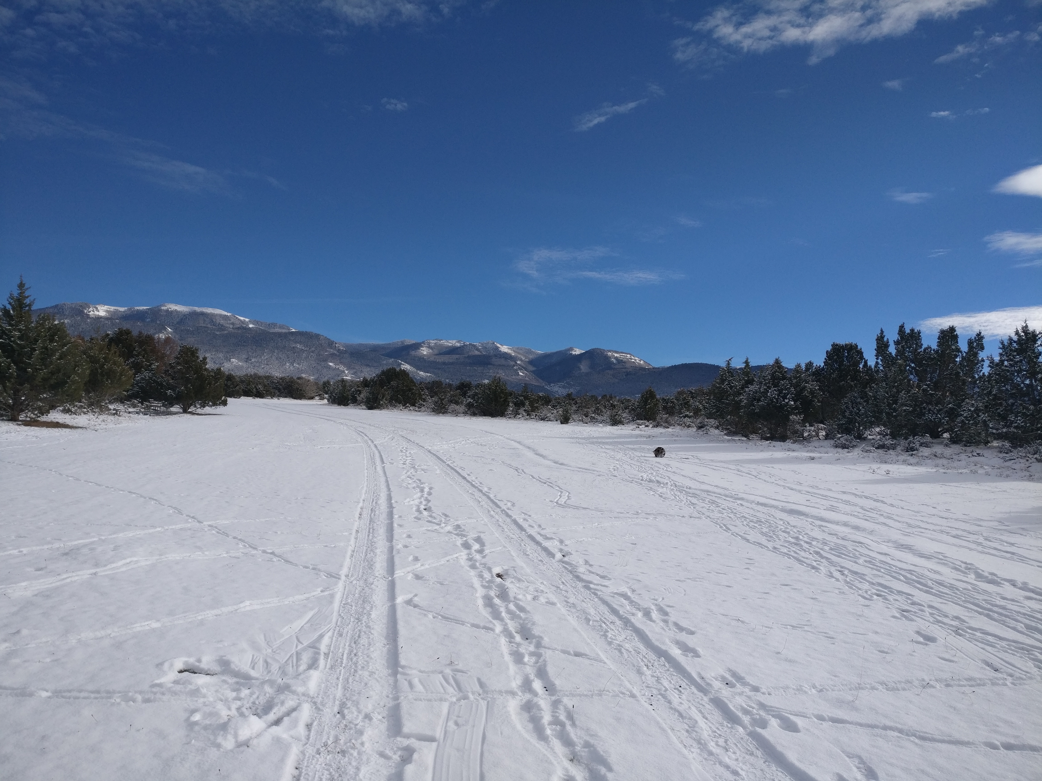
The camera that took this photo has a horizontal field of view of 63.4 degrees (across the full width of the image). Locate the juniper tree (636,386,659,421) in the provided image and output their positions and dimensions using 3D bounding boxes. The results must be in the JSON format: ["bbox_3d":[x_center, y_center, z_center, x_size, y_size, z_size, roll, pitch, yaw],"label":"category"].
[{"bbox_3d":[7.209,0.788,48.000,1.390,1.990,1.450,0,0,0],"label":"juniper tree"}]

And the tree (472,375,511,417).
[{"bbox_3d":[-1.912,0.398,55.000,2.600,2.760,2.600,0,0,0],"label":"tree"}]

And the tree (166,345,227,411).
[{"bbox_3d":[-23.064,-0.840,60.000,4.230,4.870,4.100,0,0,0],"label":"tree"}]

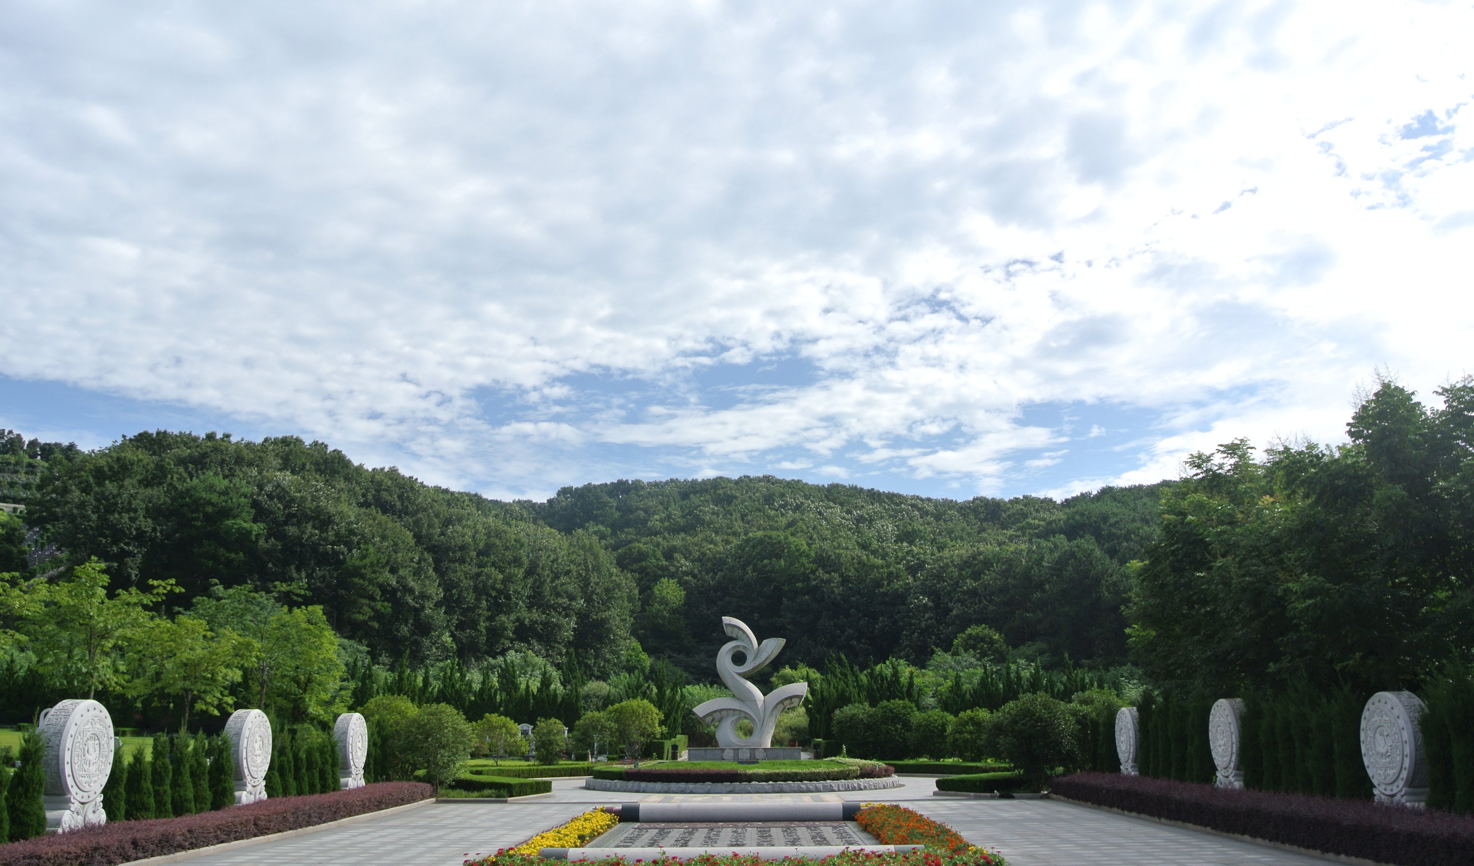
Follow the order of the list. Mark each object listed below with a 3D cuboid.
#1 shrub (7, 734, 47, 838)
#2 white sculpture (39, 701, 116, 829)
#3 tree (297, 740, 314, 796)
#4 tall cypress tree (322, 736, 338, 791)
[{"bbox_3d":[-9.323,4.687,16.158,0.520,1.750,0.520,0,-14,0],"label":"shrub"},{"bbox_3d":[-9.406,4.810,17.312,0.520,2.100,1.420,0,-14,0],"label":"white sculpture"},{"bbox_3d":[-9.396,7.389,26.686,0.403,1.546,0.403,-1,-14,0],"label":"tree"},{"bbox_3d":[-9.245,7.701,28.032,0.400,1.540,0.400,0,-14,0],"label":"tall cypress tree"}]

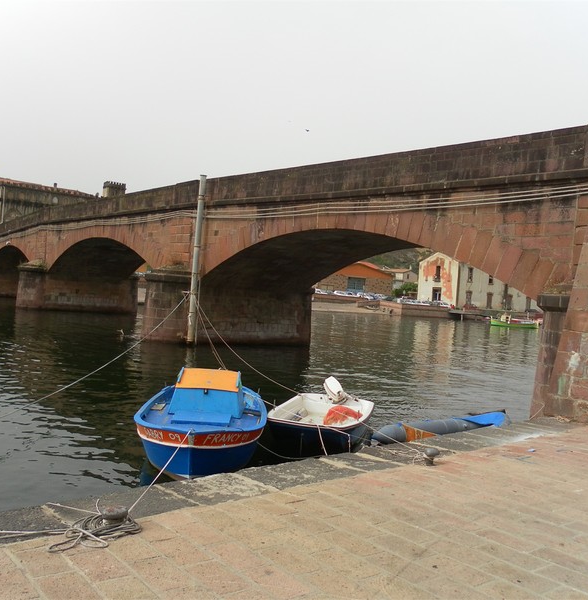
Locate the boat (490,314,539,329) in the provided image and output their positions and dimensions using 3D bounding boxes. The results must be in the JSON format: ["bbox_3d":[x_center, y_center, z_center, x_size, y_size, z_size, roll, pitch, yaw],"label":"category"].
[{"bbox_3d":[28.979,2.734,85.513,6.500,1.650,2.200,4,1,6],"label":"boat"}]

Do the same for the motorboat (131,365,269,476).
[{"bbox_3d":[-1.294,1.687,9.661,1.750,1.130,4.500,4,1,-3],"label":"motorboat"}]

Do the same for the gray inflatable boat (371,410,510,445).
[{"bbox_3d":[2.478,2.217,11.524,3.900,0.470,1.100,3,1,-44],"label":"gray inflatable boat"}]

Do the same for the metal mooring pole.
[{"bbox_3d":[-3.841,-1.558,25.463,0.290,6.680,0.290,4,1,0],"label":"metal mooring pole"}]

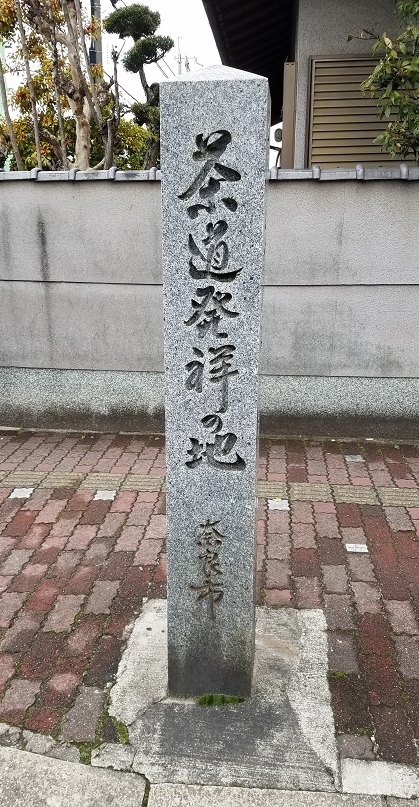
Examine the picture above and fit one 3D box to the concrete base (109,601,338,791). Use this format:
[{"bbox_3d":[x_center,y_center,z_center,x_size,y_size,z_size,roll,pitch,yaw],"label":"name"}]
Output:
[{"bbox_3d":[0.040,0.895,1.932,0.680,0.060,0.775,2,16,6],"label":"concrete base"}]

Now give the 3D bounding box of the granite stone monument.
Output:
[{"bbox_3d":[0.020,0.015,1.730,0.254,1.757,0.254,2,16,6],"label":"granite stone monument"}]

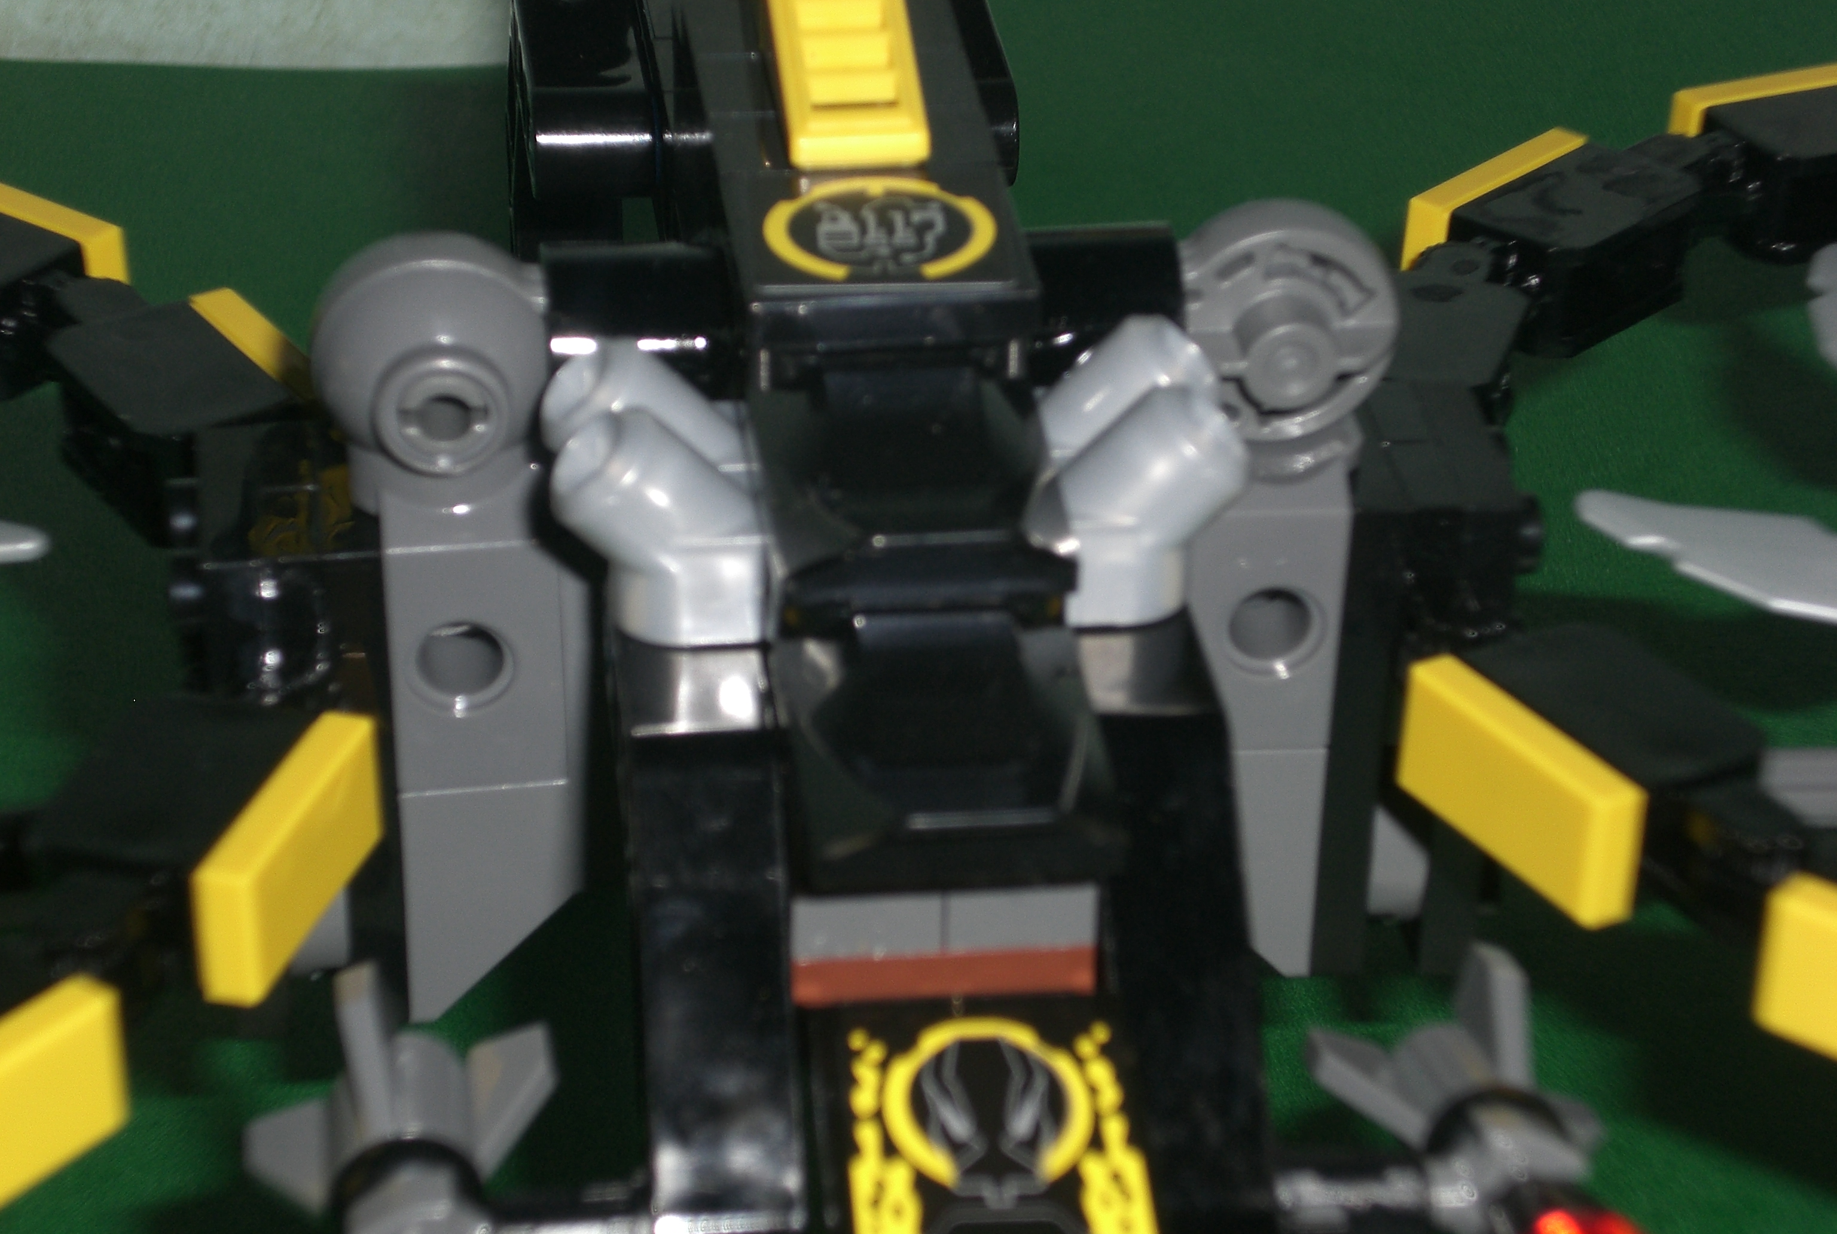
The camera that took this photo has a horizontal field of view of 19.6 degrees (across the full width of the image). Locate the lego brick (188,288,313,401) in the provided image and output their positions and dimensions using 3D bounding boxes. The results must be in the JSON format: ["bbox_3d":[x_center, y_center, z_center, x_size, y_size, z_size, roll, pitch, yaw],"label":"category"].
[{"bbox_3d":[-0.041,-0.014,0.332,0.003,0.008,0.016,-18,35,-27],"label":"lego brick"}]

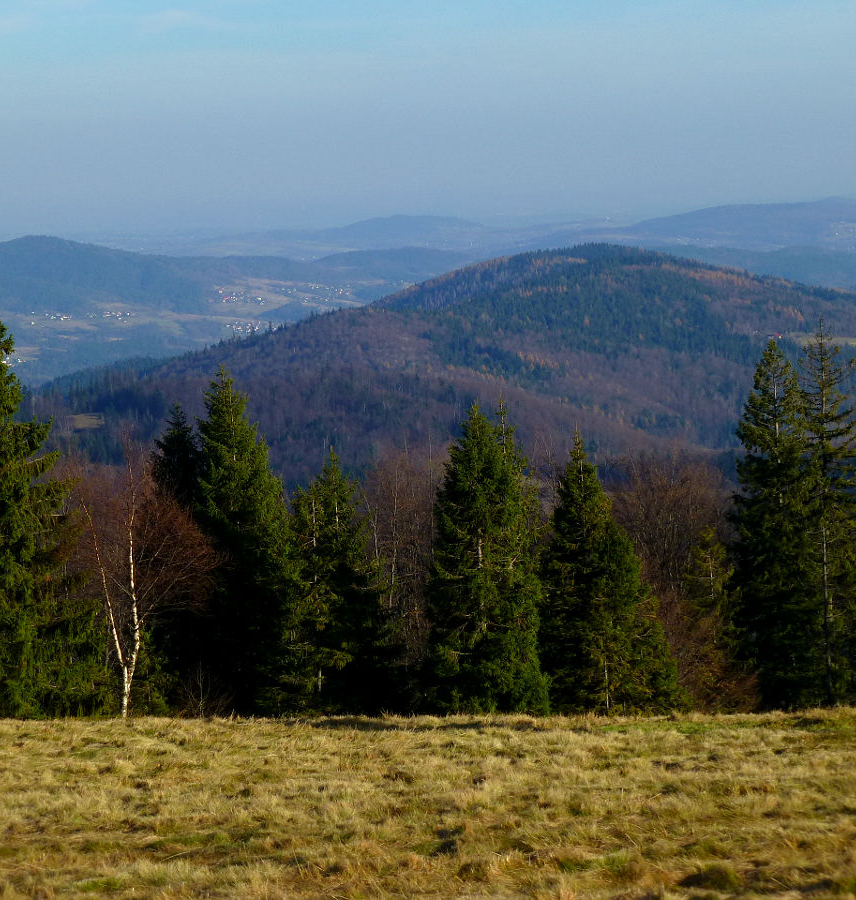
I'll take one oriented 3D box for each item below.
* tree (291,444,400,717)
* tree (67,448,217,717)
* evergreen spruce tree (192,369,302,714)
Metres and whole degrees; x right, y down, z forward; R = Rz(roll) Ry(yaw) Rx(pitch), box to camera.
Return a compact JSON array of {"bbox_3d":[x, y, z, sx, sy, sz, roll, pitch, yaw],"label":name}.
[{"bbox_3d":[-2.333,3.673,91.897,3.040,7.320,3.100,0,4,0],"label":"tree"},{"bbox_3d":[-7.516,3.501,87.609,3.900,7.080,3.700,0,4,0],"label":"tree"},{"bbox_3d":[-5.035,2.580,92.828,3.070,9.710,3.200,0,4,0],"label":"evergreen spruce tree"}]

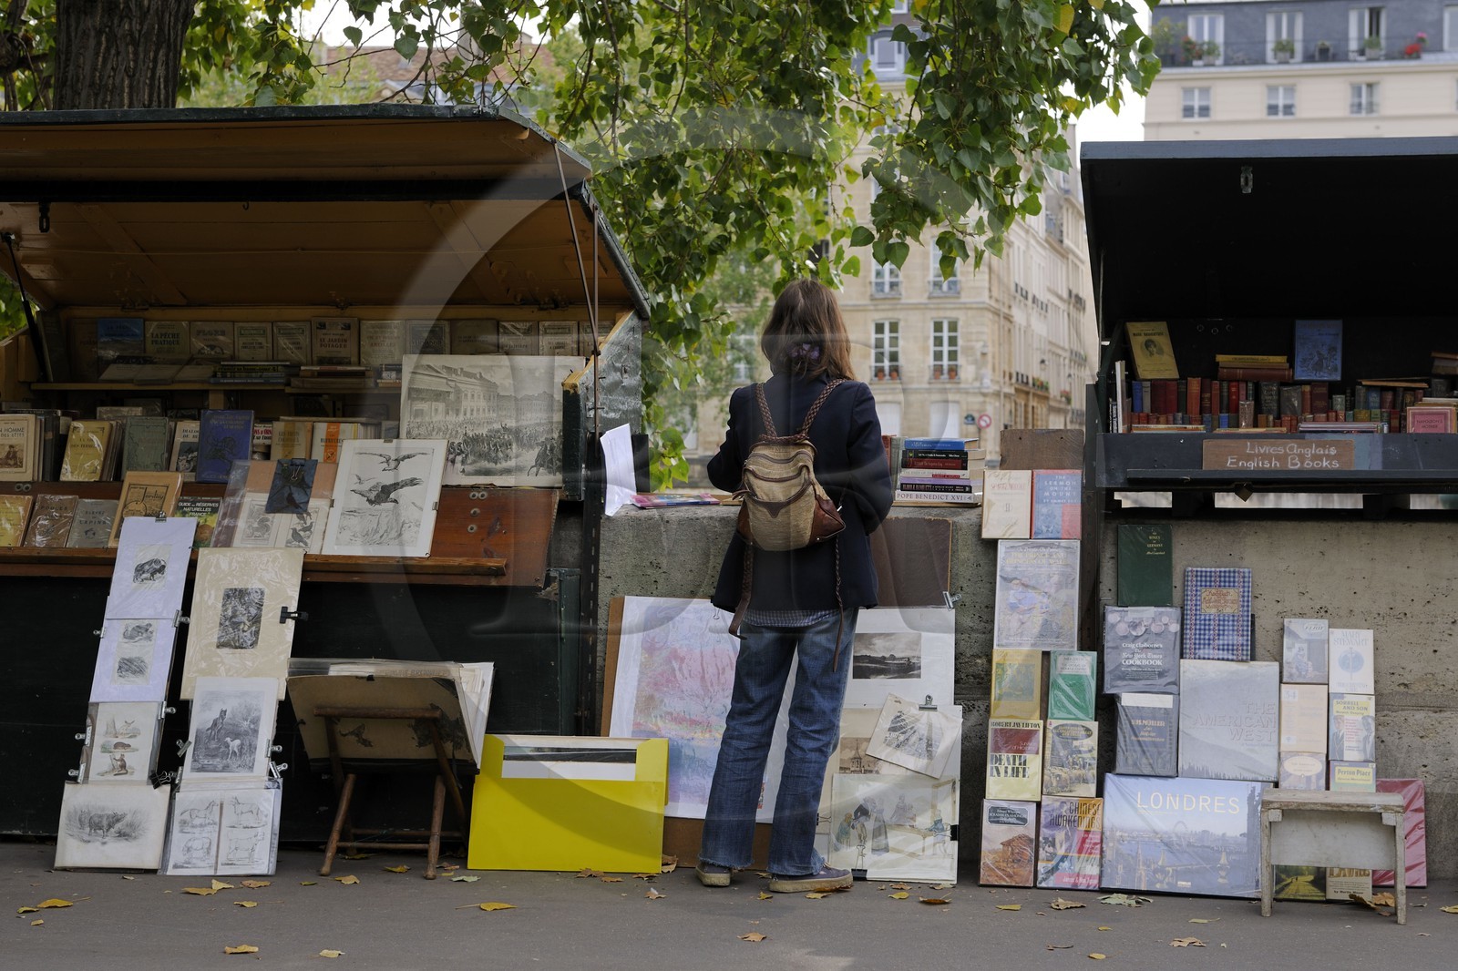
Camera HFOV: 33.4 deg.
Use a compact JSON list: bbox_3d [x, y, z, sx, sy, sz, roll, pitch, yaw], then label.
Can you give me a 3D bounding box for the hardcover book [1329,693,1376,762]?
[{"bbox_3d":[1.724,0.672,6.718,0.122,0.185,0.022,0,-15,11],"label":"hardcover book"}]

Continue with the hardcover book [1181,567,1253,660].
[{"bbox_3d":[1.337,0.355,6.638,0.180,0.255,0.026,0,-13,13],"label":"hardcover book"}]

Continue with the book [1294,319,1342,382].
[{"bbox_3d":[1.726,-0.392,7.106,0.131,0.179,0.027,1,-8,13],"label":"book"}]

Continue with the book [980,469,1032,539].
[{"bbox_3d":[0.788,0.056,6.881,0.136,0.194,0.023,2,-8,9],"label":"book"}]

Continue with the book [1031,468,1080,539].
[{"bbox_3d":[0.929,0.056,6.871,0.140,0.198,0.023,1,-8,9],"label":"book"}]

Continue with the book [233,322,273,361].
[{"bbox_3d":[-1.533,-0.430,7.837,0.128,0.190,0.015,0,-6,9],"label":"book"}]

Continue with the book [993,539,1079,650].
[{"bbox_3d":[0.870,0.312,6.840,0.231,0.313,0.020,2,-8,9],"label":"book"}]

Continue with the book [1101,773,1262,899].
[{"bbox_3d":[1.231,0.942,6.515,0.446,0.311,0.030,1,-11,14],"label":"book"}]

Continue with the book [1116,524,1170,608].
[{"bbox_3d":[1.157,0.224,6.740,0.147,0.224,0.026,0,-8,12],"label":"book"}]

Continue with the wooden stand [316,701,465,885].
[{"bbox_3d":[-0.969,0.857,7.045,0.360,0.490,0.390,0,1,8],"label":"wooden stand"}]

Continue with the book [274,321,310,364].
[{"bbox_3d":[-1.400,-0.424,7.788,0.120,0.187,0.016,-1,-6,9],"label":"book"}]

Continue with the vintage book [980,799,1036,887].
[{"bbox_3d":[0.767,0.980,6.645,0.143,0.231,0.025,0,-15,14],"label":"vintage book"}]

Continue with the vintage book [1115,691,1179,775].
[{"bbox_3d":[1.175,0.703,6.816,0.171,0.229,0.028,0,-15,12],"label":"vintage book"}]

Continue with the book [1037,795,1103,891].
[{"bbox_3d":[0.956,1.002,6.793,0.168,0.248,0.025,0,-15,11],"label":"book"}]

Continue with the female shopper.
[{"bbox_3d":[0.182,0.276,6.680,0.520,1.680,0.480,0,1,11],"label":"female shopper"}]

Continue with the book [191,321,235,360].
[{"bbox_3d":[-1.672,-0.433,7.869,0.149,0.193,0.018,0,-6,9],"label":"book"}]

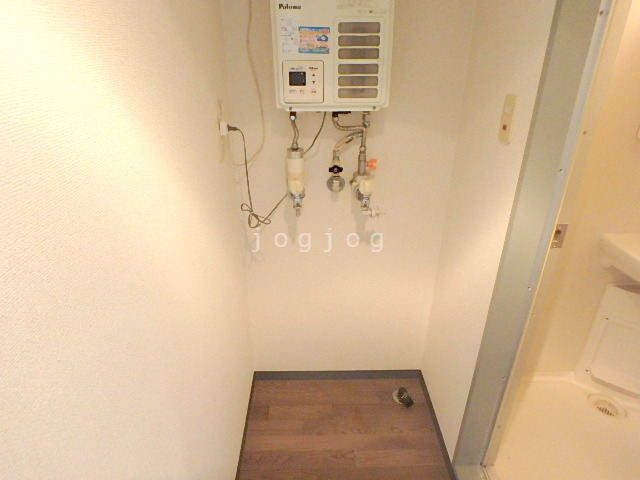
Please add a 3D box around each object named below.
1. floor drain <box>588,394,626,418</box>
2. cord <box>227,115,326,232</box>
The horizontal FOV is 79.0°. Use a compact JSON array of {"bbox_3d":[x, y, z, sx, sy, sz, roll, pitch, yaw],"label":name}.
[{"bbox_3d":[1.311,0.768,1.774,0.143,0.020,0.143,0,25,-1],"label":"floor drain"},{"bbox_3d":[-0.132,-0.231,1.338,0.310,0.410,0.130,0,25,-1],"label":"cord"}]

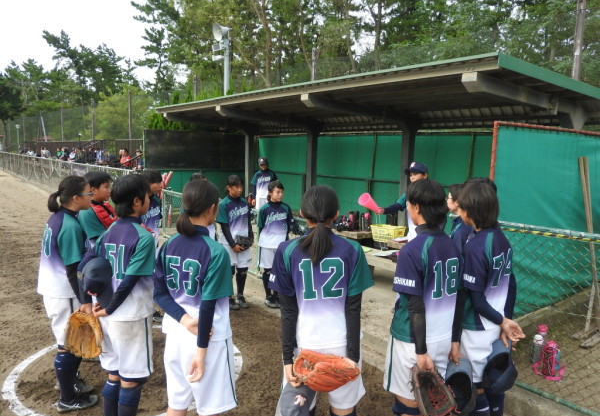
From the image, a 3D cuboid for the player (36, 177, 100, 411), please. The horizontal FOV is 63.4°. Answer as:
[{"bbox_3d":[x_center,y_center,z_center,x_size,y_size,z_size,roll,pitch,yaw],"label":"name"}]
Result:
[{"bbox_3d":[-1.517,0.538,3.131,0.370,1.480,0.410,-4,9,-34],"label":"player"}]

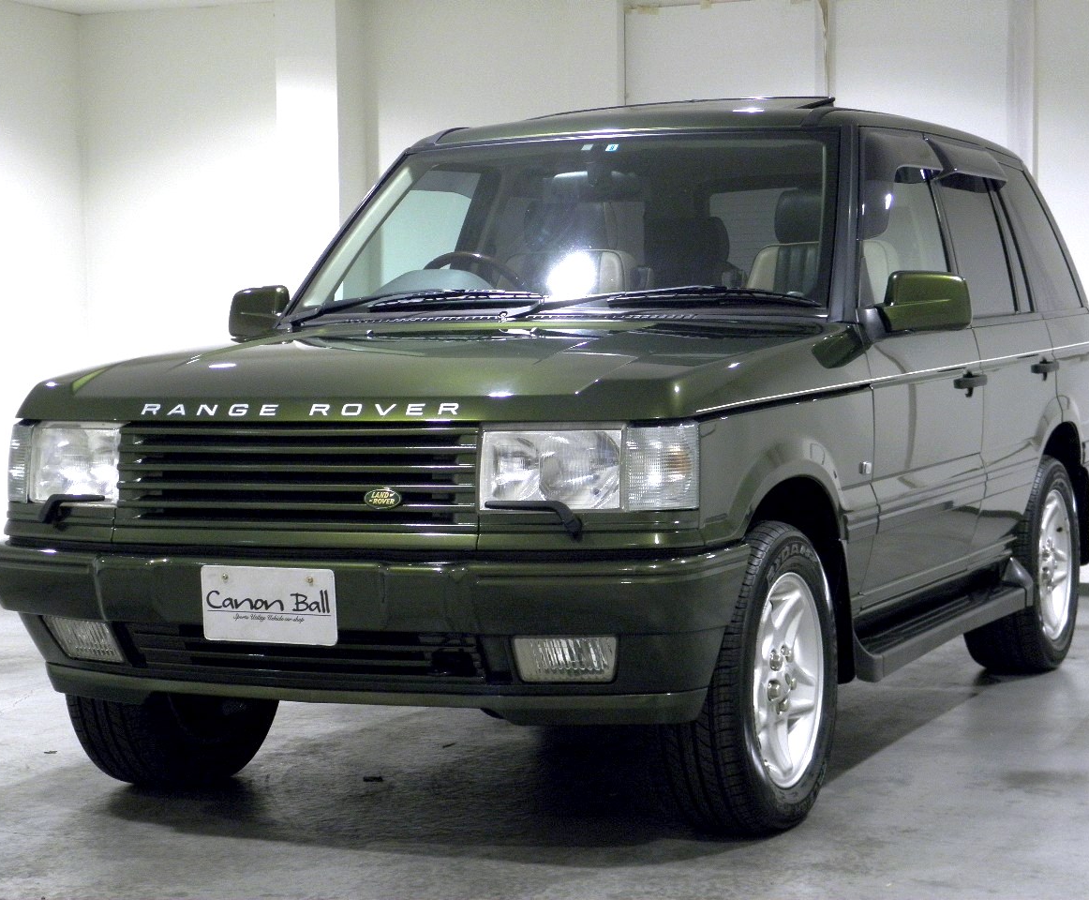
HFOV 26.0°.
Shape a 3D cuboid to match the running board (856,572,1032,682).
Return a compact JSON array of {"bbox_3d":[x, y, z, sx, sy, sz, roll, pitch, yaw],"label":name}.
[{"bbox_3d":[1.091,0.464,6.590,0.190,0.165,1.760,0,3,25],"label":"running board"}]

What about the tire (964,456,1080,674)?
[{"bbox_3d":[1.598,0.376,7.889,0.265,0.730,0.735,0,3,25],"label":"tire"}]

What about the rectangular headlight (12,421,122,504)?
[{"bbox_3d":[-1.085,0.034,5.418,0.420,0.175,0.160,1,3,37],"label":"rectangular headlight"}]

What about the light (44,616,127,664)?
[{"bbox_3d":[-1.055,0.437,5.410,0.215,0.105,0.090,1,3,35],"label":"light"}]

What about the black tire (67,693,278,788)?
[{"bbox_3d":[-0.948,0.508,6.116,0.265,0.725,0.734,1,3,25],"label":"black tire"}]

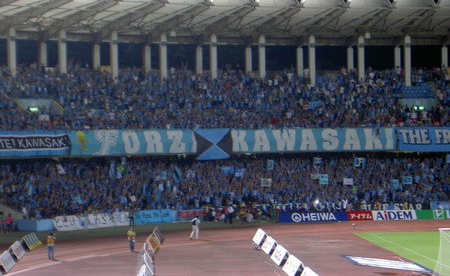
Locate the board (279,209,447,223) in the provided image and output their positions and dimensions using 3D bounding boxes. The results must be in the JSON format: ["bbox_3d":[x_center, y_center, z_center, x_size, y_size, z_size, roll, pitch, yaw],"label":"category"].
[{"bbox_3d":[12.480,6.723,115.052,15.500,0.920,0.150,-1,0,-4],"label":"board"}]

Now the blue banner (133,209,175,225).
[{"bbox_3d":[-6.003,6.850,114.600,4.200,1.100,0.100,-1,0,-35],"label":"blue banner"}]

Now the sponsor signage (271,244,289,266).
[{"bbox_3d":[3.572,7.151,81.184,1.001,0.797,5.251,-1,0,-4],"label":"sponsor signage"}]

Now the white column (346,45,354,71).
[{"bbox_3d":[14.360,-8.853,151.559,0.630,3.427,0.630,-1,0,-9],"label":"white column"}]

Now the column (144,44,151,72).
[{"bbox_3d":[-8.330,-8.493,144.461,0.640,3.267,0.640,-1,0,-26],"label":"column"}]

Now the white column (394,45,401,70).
[{"bbox_3d":[19.855,-8.952,152.261,0.620,3.328,0.620,-1,0,-5],"label":"white column"}]

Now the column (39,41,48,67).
[{"bbox_3d":[-17.648,-7.827,129.000,0.600,2.920,0.600,-1,0,-34],"label":"column"}]

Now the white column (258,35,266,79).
[{"bbox_3d":[3.796,-7.911,134.300,0.600,4.990,0.600,-1,0,-16],"label":"white column"}]

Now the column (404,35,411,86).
[{"bbox_3d":[20.387,-8.561,147.798,0.660,5.760,0.660,-1,0,-5],"label":"column"}]

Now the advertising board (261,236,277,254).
[{"bbox_3d":[3.179,7.160,88.895,1.001,0.797,5.269,-1,0,-4],"label":"advertising board"}]

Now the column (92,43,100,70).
[{"bbox_3d":[-12.755,-7.860,132.000,0.600,2.890,0.600,-1,0,-29],"label":"column"}]

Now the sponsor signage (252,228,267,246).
[{"bbox_3d":[2.557,6.880,90.465,0.950,1.000,4.800,-1,0,-4],"label":"sponsor signage"}]

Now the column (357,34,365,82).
[{"bbox_3d":[14.013,-7.974,136.500,0.600,5.140,0.600,-1,0,-8],"label":"column"}]

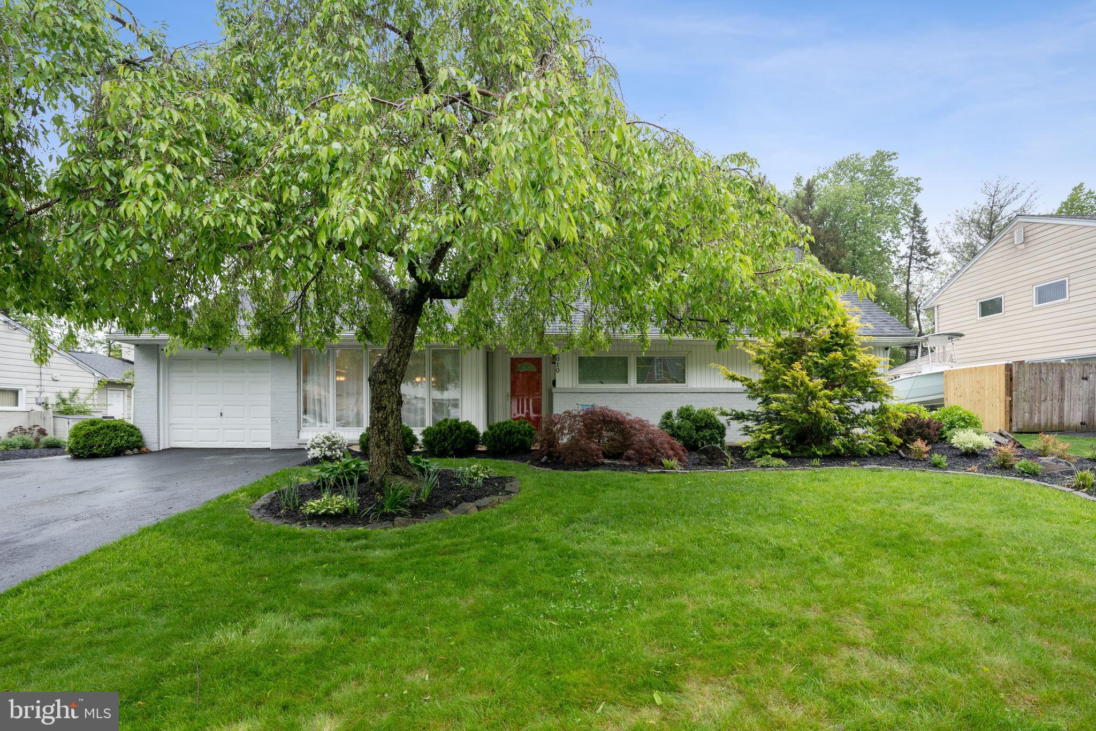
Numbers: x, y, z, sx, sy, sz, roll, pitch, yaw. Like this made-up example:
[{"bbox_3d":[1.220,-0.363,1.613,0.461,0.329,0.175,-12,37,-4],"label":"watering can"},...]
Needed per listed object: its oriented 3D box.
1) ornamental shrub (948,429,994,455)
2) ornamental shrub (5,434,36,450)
[{"bbox_3d":[9.034,1.609,10.400,0.850,0.540,0.780,0,-2,0],"label":"ornamental shrub"},{"bbox_3d":[-12.456,1.800,11.500,0.580,0.370,0.520,0,-2,0],"label":"ornamental shrub"}]

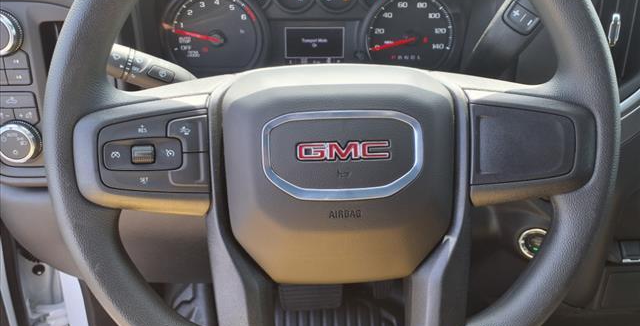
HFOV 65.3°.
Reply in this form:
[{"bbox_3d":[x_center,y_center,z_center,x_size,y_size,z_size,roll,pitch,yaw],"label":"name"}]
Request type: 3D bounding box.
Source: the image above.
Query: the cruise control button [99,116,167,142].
[{"bbox_3d":[-0.130,-0.024,0.345,0.046,0.018,0.008,0,7,-2],"label":"cruise control button"}]

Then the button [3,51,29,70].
[{"bbox_3d":[-0.294,-0.100,0.485,0.025,0.017,0.008,-1,21,-3],"label":"button"}]

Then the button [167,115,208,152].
[{"bbox_3d":[-0.091,-0.020,0.344,0.029,0.025,0.010,0,4,-2],"label":"button"}]

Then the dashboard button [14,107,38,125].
[{"bbox_3d":[-0.300,-0.048,0.510,0.024,0.018,0.009,0,10,-3],"label":"dashboard button"}]

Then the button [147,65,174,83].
[{"bbox_3d":[-0.137,-0.076,0.430,0.022,0.013,0.008,21,0,-3],"label":"button"}]

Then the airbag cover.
[{"bbox_3d":[0.013,0.008,0.347,0.155,0.146,0.055,0,4,-2],"label":"airbag cover"}]

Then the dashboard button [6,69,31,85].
[{"bbox_3d":[-0.292,-0.083,0.483,0.024,0.015,0.008,-1,21,-3],"label":"dashboard button"}]

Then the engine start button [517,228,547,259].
[{"bbox_3d":[0.234,0.087,0.540,0.034,0.034,0.012,3,14,11],"label":"engine start button"}]

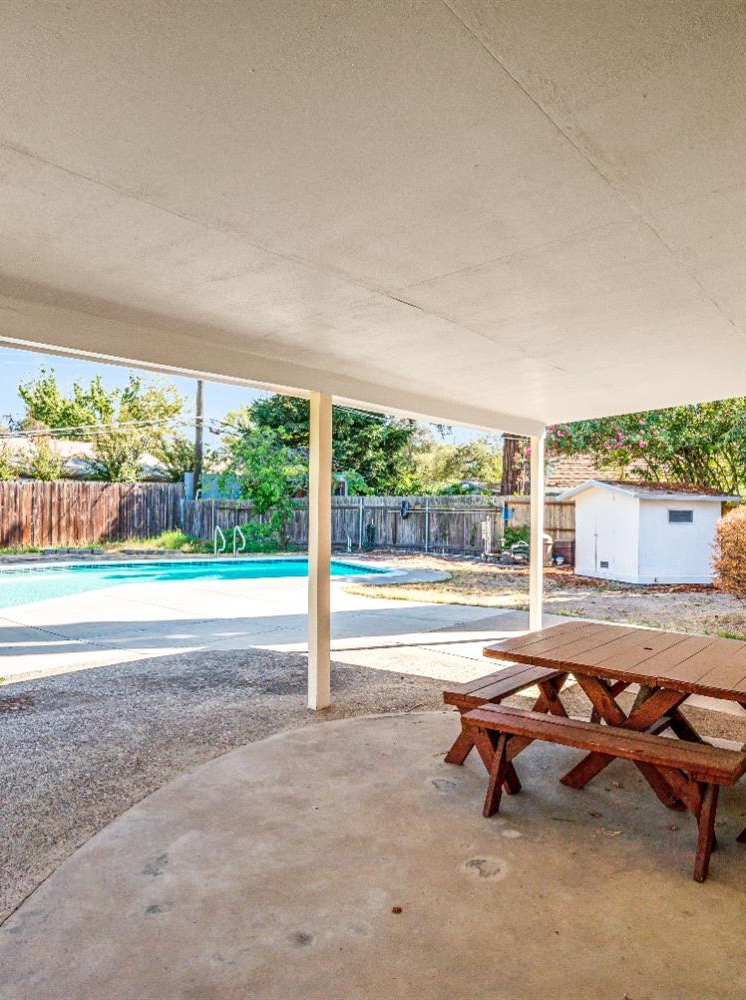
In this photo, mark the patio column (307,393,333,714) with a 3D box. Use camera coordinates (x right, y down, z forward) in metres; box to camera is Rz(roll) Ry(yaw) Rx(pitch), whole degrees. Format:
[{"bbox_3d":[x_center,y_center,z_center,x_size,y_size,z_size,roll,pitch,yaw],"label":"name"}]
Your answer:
[{"bbox_3d":[-0.378,0.354,5.030,0.100,2.230,0.122,0,0,37],"label":"patio column"}]

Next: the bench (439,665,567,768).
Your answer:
[{"bbox_3d":[0.853,1.265,4.250,0.350,0.410,1.090,0,0,40],"label":"bench"}]

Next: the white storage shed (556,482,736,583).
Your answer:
[{"bbox_3d":[5.280,0.560,13.700,2.350,1.860,2.400,0,0,-17],"label":"white storage shed"}]

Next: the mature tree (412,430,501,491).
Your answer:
[{"bbox_3d":[4.400,-1.100,36.000,6.000,5.200,5.500,0,0,0],"label":"mature tree"}]

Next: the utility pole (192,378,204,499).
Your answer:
[{"bbox_3d":[-6.630,-3.000,27.000,0.250,9.000,0.250,2,0,0],"label":"utility pole"}]

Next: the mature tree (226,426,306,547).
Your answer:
[{"bbox_3d":[-3.050,-0.320,20.200,2.400,3.500,2.400,0,0,0],"label":"mature tree"}]

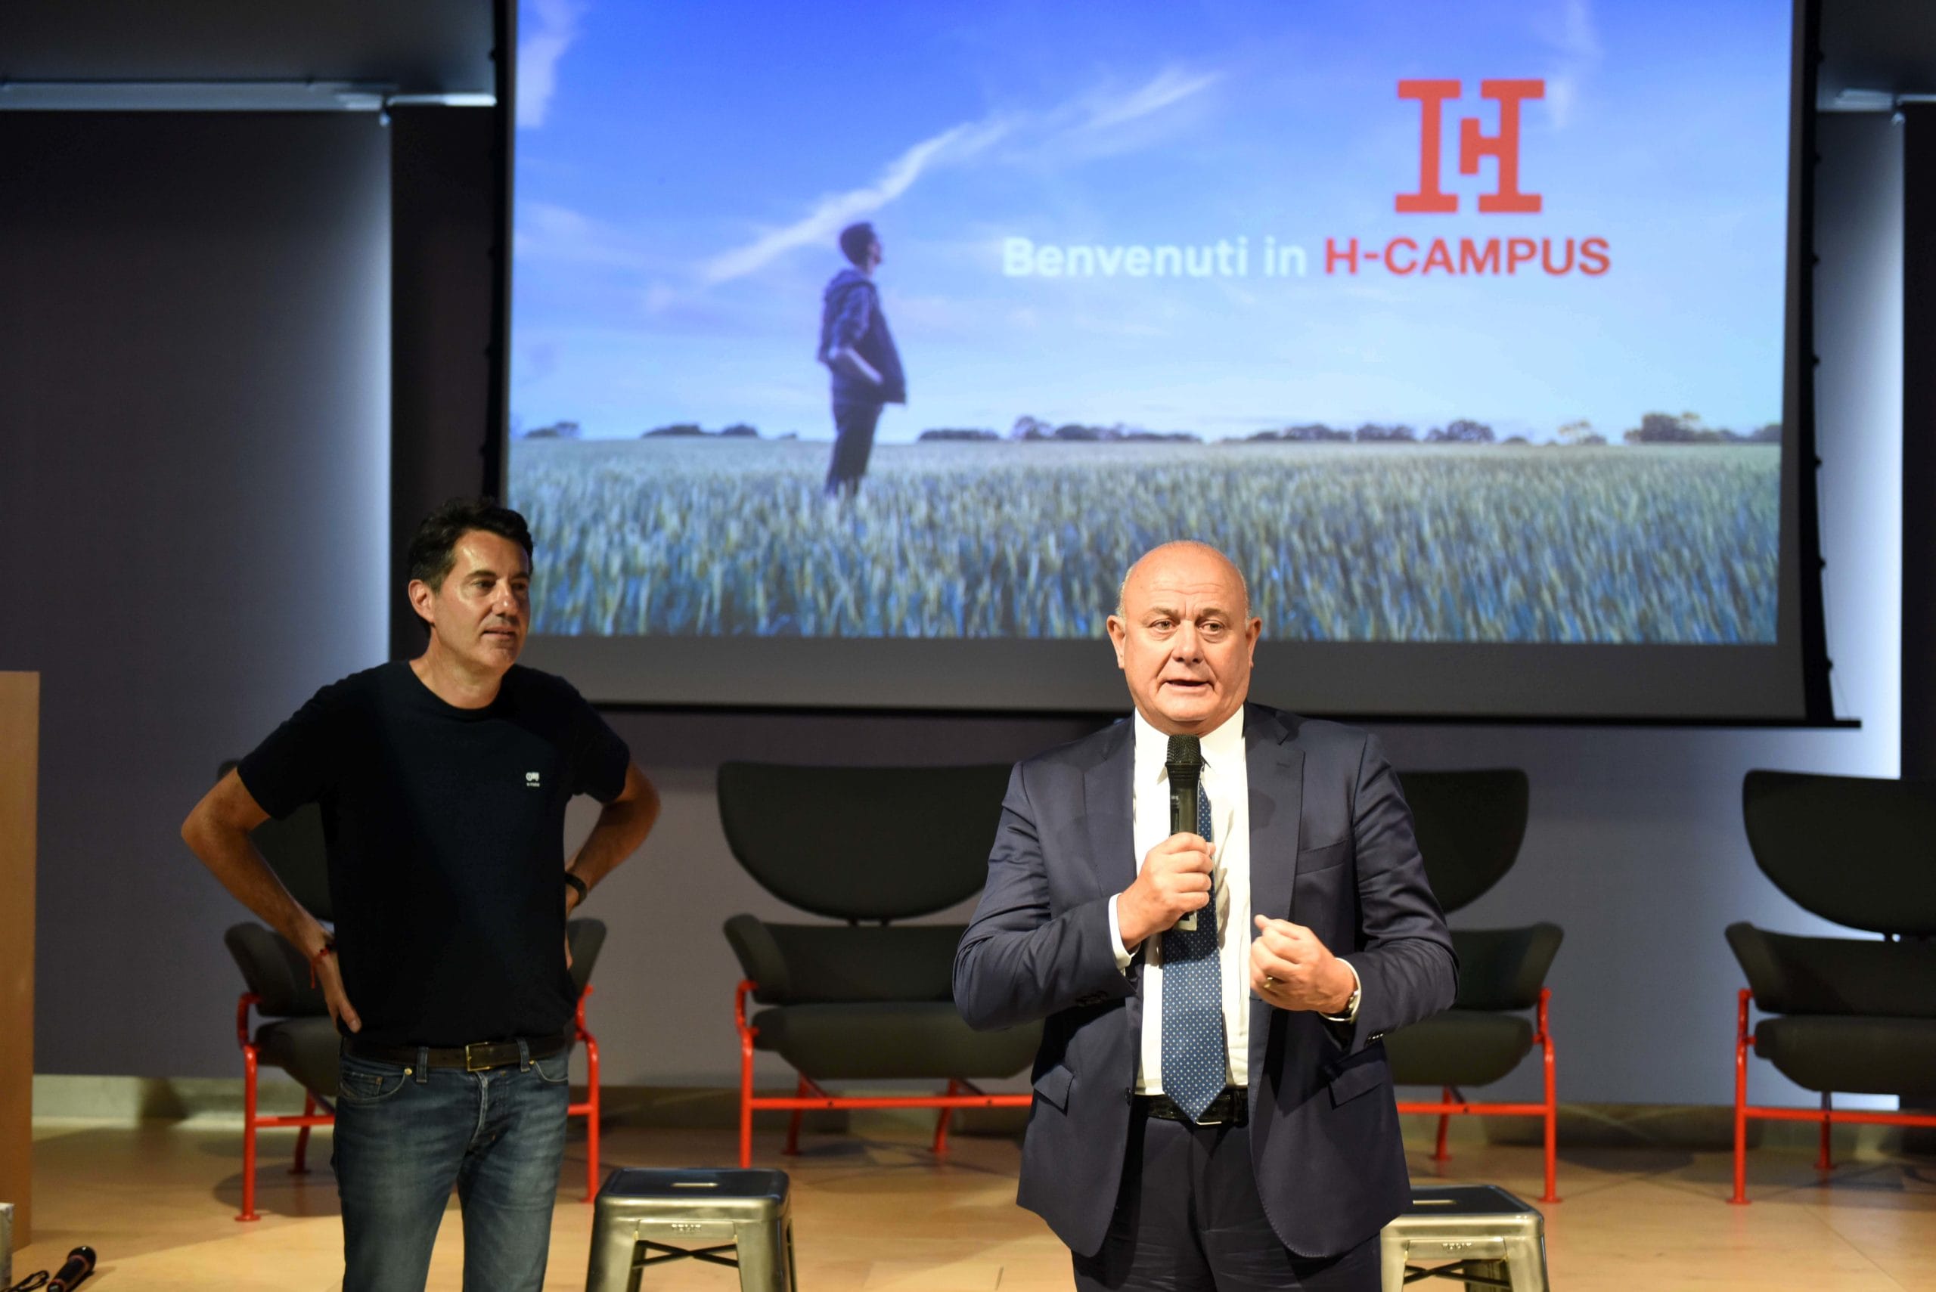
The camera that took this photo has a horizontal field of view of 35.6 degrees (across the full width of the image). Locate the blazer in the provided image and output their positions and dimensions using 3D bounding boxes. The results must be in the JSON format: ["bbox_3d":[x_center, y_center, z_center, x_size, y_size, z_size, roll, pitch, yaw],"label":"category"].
[{"bbox_3d":[0.325,0.452,4.100,0.690,0.750,0.430,0,0,4],"label":"blazer"}]

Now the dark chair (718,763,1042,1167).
[{"bbox_3d":[-0.186,0.715,6.732,0.785,0.895,0.730,0,0,-12],"label":"dark chair"}]

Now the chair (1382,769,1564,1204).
[{"bbox_3d":[0.895,0.720,6.667,0.785,0.895,0.730,0,0,4],"label":"chair"}]

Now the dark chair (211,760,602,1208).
[{"bbox_3d":[-1.227,0.710,6.481,0.785,0.895,0.730,0,0,-21],"label":"dark chair"}]

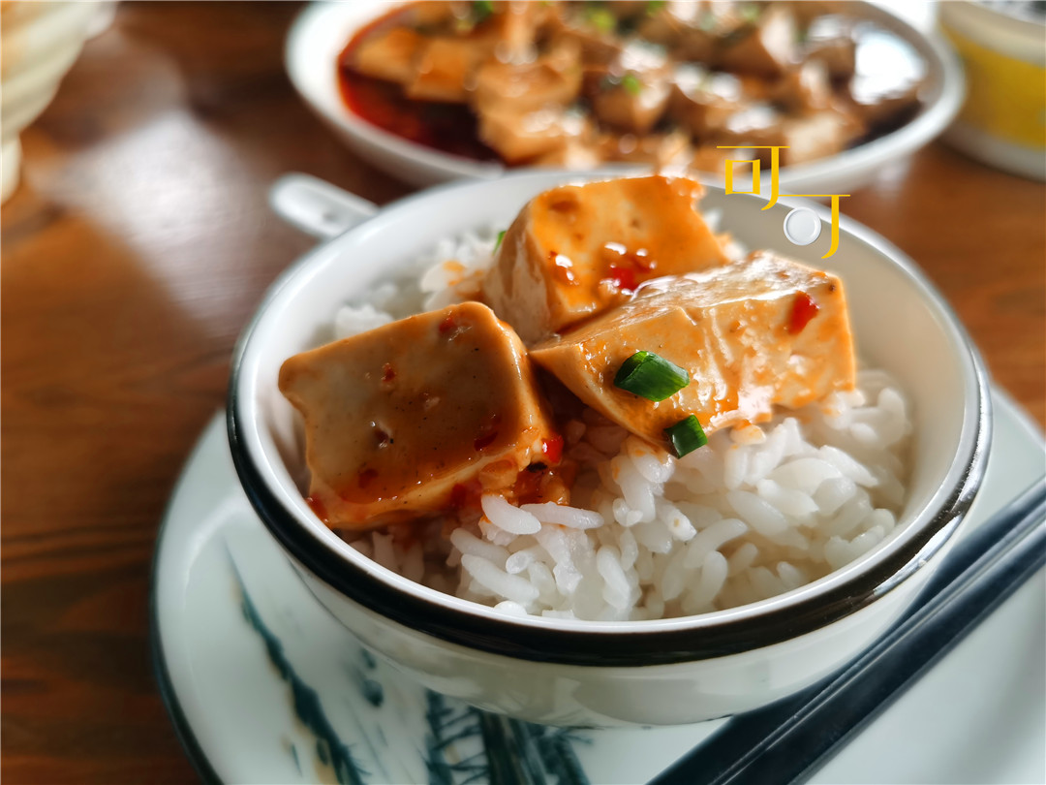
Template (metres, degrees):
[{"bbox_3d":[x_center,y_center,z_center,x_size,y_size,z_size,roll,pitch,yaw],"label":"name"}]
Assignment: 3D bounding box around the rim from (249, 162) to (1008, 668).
[{"bbox_3d":[0.011,-0.011,0.129,0.116,0.007,0.116,-4,41,0],"label":"rim"}]

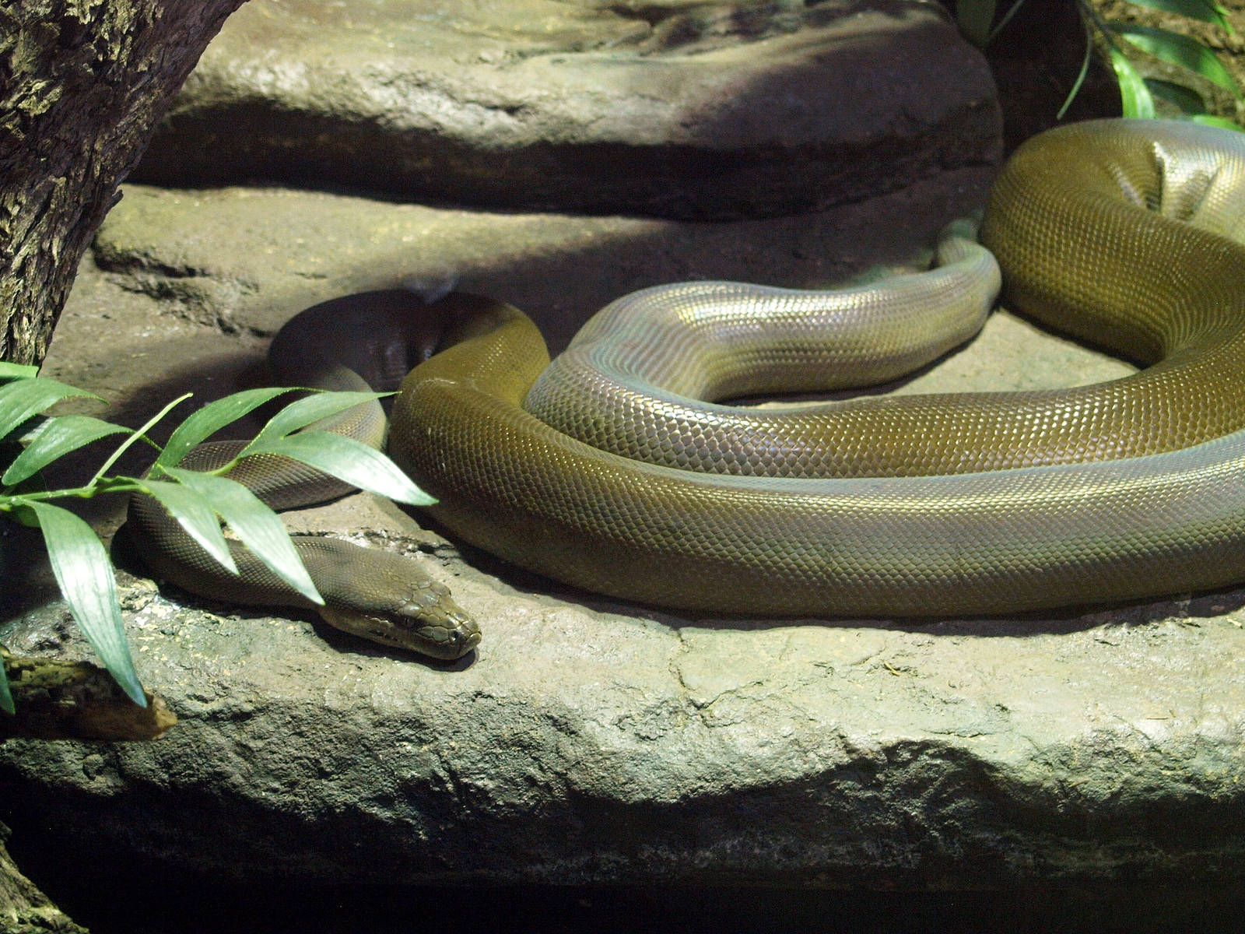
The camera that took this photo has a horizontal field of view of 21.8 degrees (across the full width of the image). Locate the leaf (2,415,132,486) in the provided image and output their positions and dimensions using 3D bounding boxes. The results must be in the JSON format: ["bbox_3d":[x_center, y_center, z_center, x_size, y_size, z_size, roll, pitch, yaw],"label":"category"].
[{"bbox_3d":[-0.373,-0.012,2.180,0.108,0.022,0.034,-22,52,-18],"label":"leaf"}]

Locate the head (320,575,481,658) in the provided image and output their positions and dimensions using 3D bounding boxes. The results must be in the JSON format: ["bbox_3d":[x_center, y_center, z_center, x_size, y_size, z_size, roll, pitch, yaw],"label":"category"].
[{"bbox_3d":[-0.152,0.096,2.200,0.117,0.039,0.064,20,29,37],"label":"head"}]

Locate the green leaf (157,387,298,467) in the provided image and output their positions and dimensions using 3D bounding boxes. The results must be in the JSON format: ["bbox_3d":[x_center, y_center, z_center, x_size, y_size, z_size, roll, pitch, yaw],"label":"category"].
[{"bbox_3d":[-0.266,-0.028,2.190,0.120,0.022,0.034,-29,55,-17],"label":"green leaf"}]

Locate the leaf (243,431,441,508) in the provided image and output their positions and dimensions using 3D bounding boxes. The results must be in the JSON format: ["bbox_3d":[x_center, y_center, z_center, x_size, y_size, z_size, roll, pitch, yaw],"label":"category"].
[{"bbox_3d":[-0.188,-0.004,2.160,0.136,0.024,0.036,17,51,9],"label":"leaf"}]

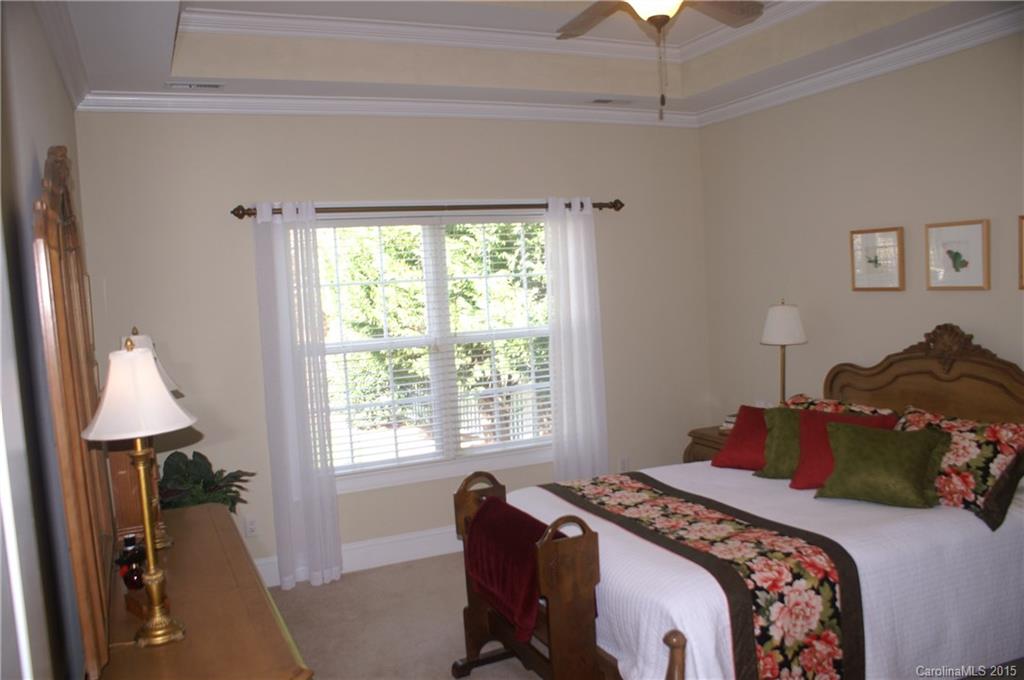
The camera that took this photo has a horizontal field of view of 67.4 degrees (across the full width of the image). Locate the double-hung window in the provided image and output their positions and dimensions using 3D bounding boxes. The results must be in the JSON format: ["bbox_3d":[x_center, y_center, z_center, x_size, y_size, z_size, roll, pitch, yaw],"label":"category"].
[{"bbox_3d":[-0.410,-0.016,4.737,1.720,1.500,0.060,-6,6,-24],"label":"double-hung window"}]

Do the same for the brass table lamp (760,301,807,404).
[{"bbox_3d":[1.597,0.160,4.527,0.280,0.800,0.280,-6,6,-24],"label":"brass table lamp"}]

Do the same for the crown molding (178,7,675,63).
[{"bbox_3d":[-0.261,-1.605,4.107,2.860,0.085,0.085,-6,6,-24],"label":"crown molding"}]

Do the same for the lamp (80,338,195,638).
[{"bbox_3d":[-0.936,0.394,1.959,0.293,0.790,0.293,-6,6,-24],"label":"lamp"}]

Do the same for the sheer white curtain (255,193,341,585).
[{"bbox_3d":[-1.196,0.323,4.284,0.385,2.150,0.100,-6,6,-24],"label":"sheer white curtain"}]

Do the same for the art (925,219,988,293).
[{"bbox_3d":[2.171,-0.406,3.736,0.027,0.331,0.310,-6,6,-24],"label":"art"}]

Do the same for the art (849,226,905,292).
[{"bbox_3d":[1.983,-0.431,4.147,0.027,0.333,0.329,-6,6,-24],"label":"art"}]

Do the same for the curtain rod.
[{"bbox_3d":[-0.377,-0.788,4.579,2.470,0.072,0.080,-6,6,-24],"label":"curtain rod"}]

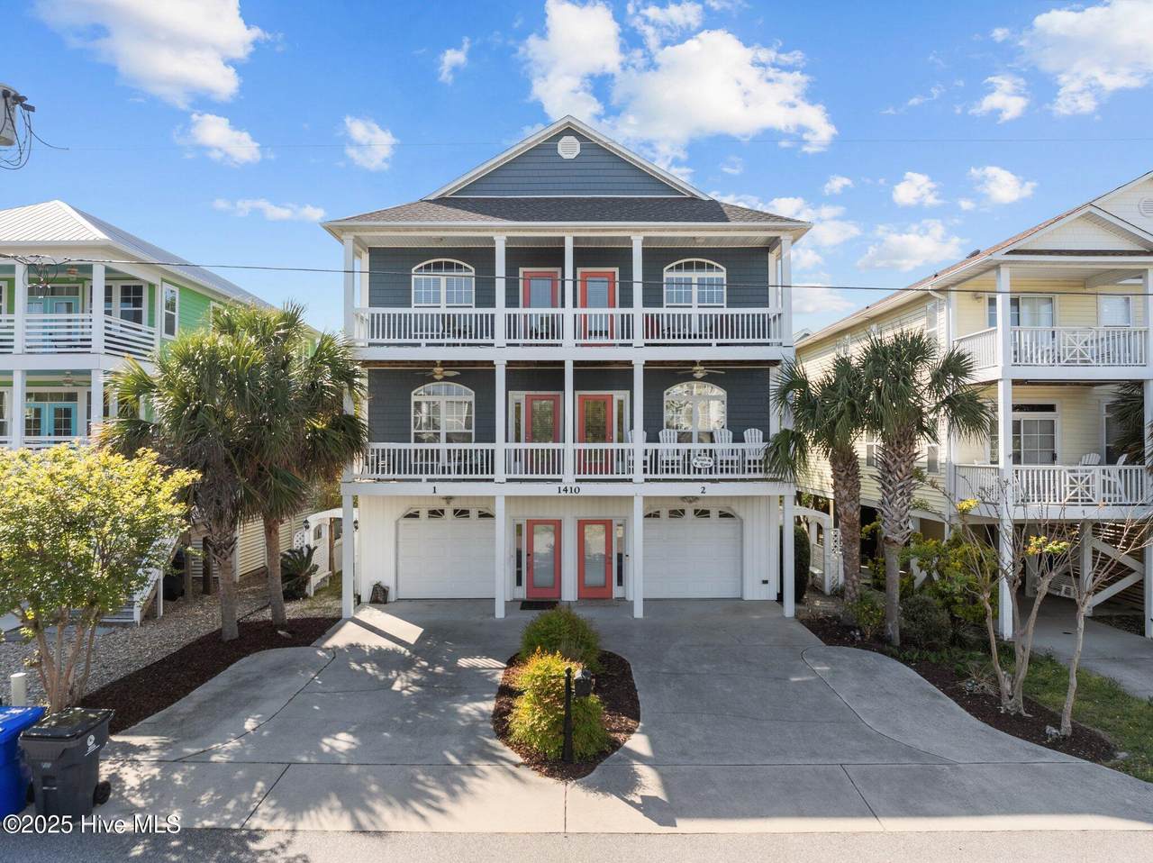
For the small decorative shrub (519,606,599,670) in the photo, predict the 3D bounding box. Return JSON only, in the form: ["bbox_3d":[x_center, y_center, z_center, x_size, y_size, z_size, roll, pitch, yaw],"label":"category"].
[{"bbox_3d":[-0.306,3.941,15.430,1.500,1.100,1.500,0,-1,0],"label":"small decorative shrub"}]

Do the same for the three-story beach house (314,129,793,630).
[{"bbox_3d":[-0.210,-1.798,25.788,11.500,12.750,14.000,0,-1,0],"label":"three-story beach house"}]

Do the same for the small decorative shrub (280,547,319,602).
[{"bbox_3d":[-7.573,3.751,21.634,1.100,1.400,1.100,0,-1,0],"label":"small decorative shrub"}]

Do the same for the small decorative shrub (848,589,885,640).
[{"bbox_3d":[6.344,3.943,17.430,0.850,1.050,0.850,0,-1,0],"label":"small decorative shrub"}]

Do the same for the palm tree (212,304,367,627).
[{"bbox_3d":[-6.665,0.757,18.489,3.500,7.400,3.500,0,-1,0],"label":"palm tree"}]

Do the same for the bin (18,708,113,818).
[{"bbox_3d":[-6.170,4.017,9.727,0.690,1.080,0.860,0,-1,0],"label":"bin"}]

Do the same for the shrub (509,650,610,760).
[{"bbox_3d":[-0.261,3.933,11.779,1.480,1.200,1.600,0,-1,0],"label":"shrub"}]

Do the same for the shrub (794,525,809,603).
[{"bbox_3d":[5.770,3.440,21.040,0.750,2.000,0.850,0,-1,0],"label":"shrub"}]

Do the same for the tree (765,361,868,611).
[{"bbox_3d":[5.654,1.408,18.377,2.400,6.100,2.400,0,-1,0],"label":"tree"}]

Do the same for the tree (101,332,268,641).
[{"bbox_3d":[-8.457,1.121,17.282,3.500,6.700,3.500,0,-1,0],"label":"tree"}]

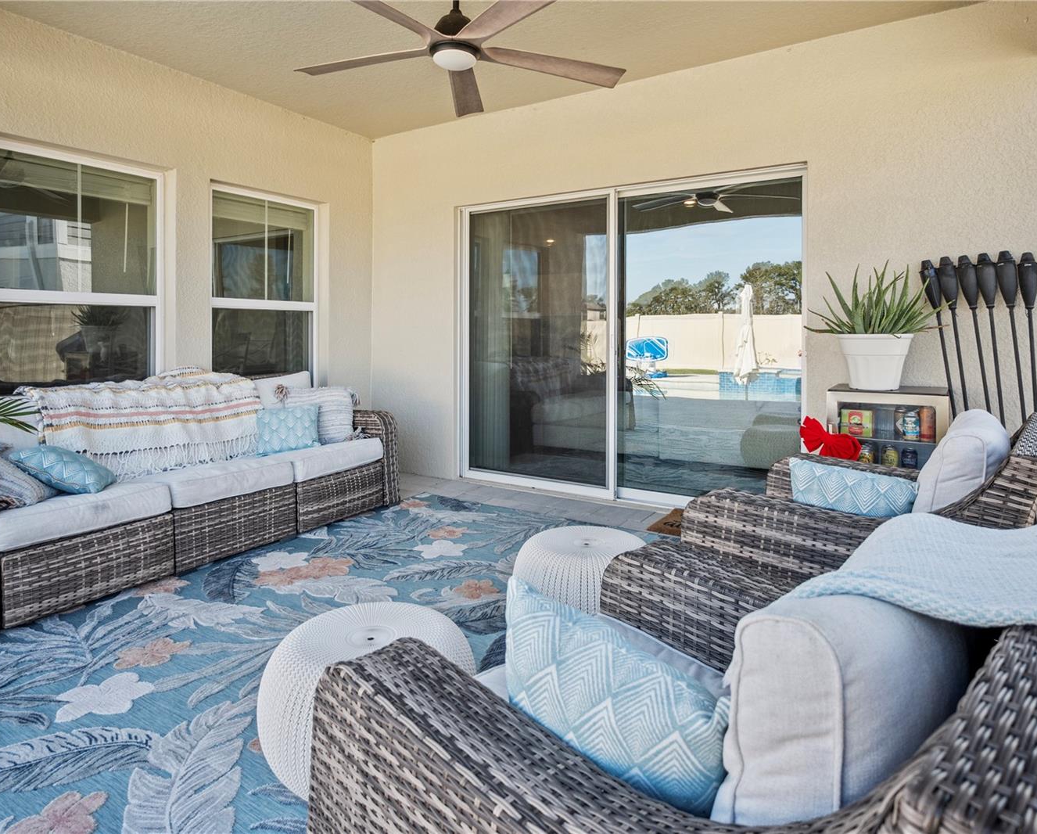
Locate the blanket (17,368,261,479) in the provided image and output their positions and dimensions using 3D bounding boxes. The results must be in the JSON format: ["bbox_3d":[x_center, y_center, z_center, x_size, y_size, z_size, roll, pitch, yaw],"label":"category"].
[{"bbox_3d":[-1.911,0.002,3.314,0.420,0.500,1.120,5,8,32],"label":"blanket"}]

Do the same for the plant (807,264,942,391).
[{"bbox_3d":[1.735,-0.431,3.049,0.600,0.610,0.500,5,8,32],"label":"plant"}]

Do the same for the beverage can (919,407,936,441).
[{"bbox_3d":[1.883,0.034,2.878,0.070,0.157,0.070,5,8,32],"label":"beverage can"}]

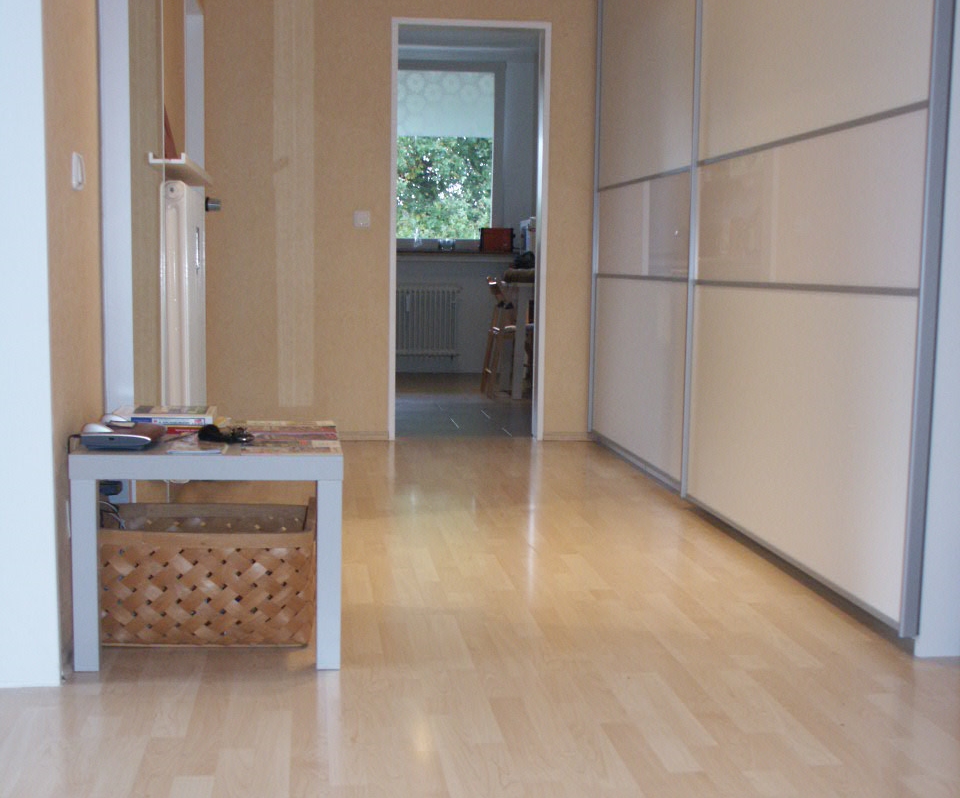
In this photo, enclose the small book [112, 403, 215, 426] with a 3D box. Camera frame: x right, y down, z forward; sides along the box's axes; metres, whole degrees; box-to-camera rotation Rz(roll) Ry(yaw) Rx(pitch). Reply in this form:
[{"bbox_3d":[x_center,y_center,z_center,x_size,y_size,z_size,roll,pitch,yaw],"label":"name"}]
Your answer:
[{"bbox_3d":[-0.735,0.040,2.943,0.226,0.022,0.190,0,6,-9],"label":"small book"}]

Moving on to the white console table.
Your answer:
[{"bbox_3d":[-0.591,0.310,2.857,0.550,0.450,0.550,0,6,-7],"label":"white console table"}]

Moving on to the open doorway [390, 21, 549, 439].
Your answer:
[{"bbox_3d":[-0.059,-0.787,6.015,0.746,1.967,0.170,0,6,-7],"label":"open doorway"}]

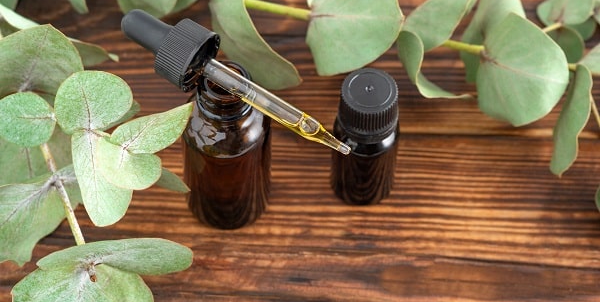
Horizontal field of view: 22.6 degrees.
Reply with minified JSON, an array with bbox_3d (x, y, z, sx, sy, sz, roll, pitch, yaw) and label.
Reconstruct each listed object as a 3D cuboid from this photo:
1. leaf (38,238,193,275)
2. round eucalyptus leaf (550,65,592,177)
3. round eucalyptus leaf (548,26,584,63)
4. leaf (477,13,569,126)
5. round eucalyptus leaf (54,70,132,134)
[{"bbox_3d":[-0.066,0.037,0.532,0.056,0.027,0.007,-1,58,-5],"label":"leaf"},{"bbox_3d":[0.111,-0.012,0.600,0.010,0.020,0.046,14,85,-34],"label":"round eucalyptus leaf"},{"bbox_3d":[0.112,-0.044,0.633,0.019,0.005,0.018,40,77,16],"label":"round eucalyptus leaf"},{"bbox_3d":[0.090,-0.031,0.607,0.037,0.011,0.044,21,80,9],"label":"leaf"},{"bbox_3d":[-0.076,-0.018,0.553,0.029,0.006,0.027,-6,60,-11],"label":"round eucalyptus leaf"}]

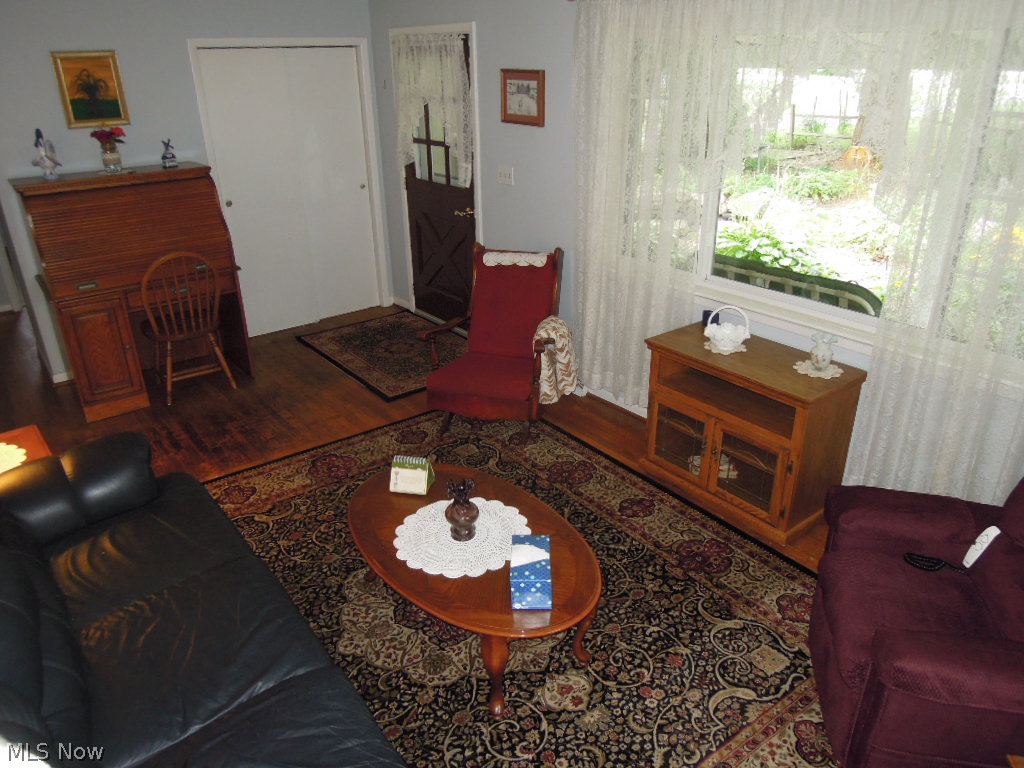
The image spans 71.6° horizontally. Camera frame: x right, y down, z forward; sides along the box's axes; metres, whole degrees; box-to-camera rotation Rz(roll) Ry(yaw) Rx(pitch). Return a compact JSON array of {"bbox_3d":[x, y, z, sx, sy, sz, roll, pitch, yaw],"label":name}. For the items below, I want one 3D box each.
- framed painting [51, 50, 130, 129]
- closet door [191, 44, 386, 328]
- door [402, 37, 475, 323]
[{"bbox_3d":[-2.572,-1.804,4.354,0.348,0.430,0.030,-18,29,-33],"label":"framed painting"},{"bbox_3d":[-1.594,-1.447,5.416,1.160,2.020,0.060,-19,30,-33],"label":"closet door"},{"bbox_3d":[-0.521,-1.425,5.236,0.060,2.030,0.930,-19,30,-33],"label":"door"}]

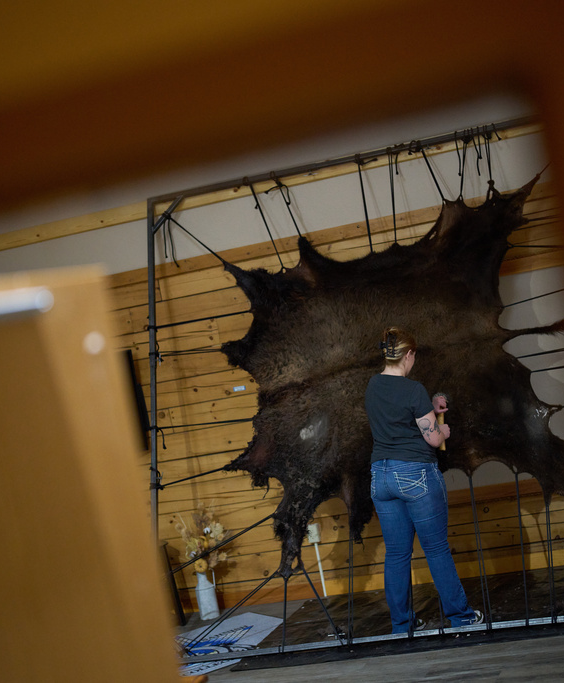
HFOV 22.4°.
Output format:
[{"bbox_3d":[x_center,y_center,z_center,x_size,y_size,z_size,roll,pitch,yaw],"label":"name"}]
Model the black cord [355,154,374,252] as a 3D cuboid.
[{"bbox_3d":[0.517,-0.858,8.791,0.055,0.688,0.050,-14,-24,18],"label":"black cord"}]

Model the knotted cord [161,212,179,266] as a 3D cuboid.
[{"bbox_3d":[-0.729,-0.675,9.299,0.085,0.343,0.060,-11,1,18],"label":"knotted cord"}]

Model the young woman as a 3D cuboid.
[{"bbox_3d":[0.754,0.751,7.845,0.480,1.660,0.500,-10,2,45],"label":"young woman"}]

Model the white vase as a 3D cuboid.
[{"bbox_3d":[-0.494,1.655,9.324,0.135,0.302,0.122,-11,1,-3],"label":"white vase"}]

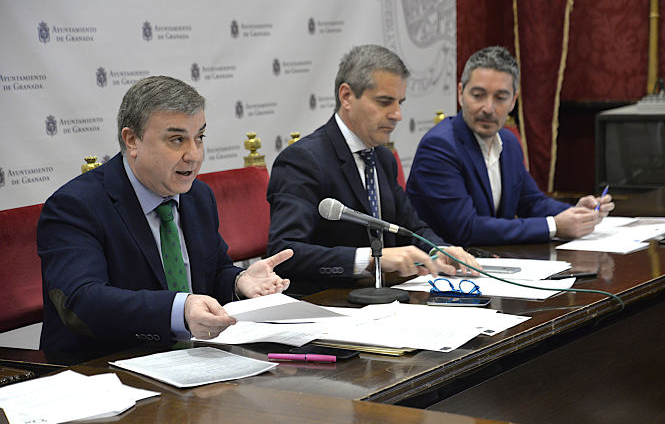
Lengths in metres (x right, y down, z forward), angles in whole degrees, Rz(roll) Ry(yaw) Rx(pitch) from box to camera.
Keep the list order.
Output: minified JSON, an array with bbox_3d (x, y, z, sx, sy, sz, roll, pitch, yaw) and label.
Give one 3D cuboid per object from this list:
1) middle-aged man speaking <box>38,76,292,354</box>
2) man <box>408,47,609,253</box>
[{"bbox_3d":[-0.303,0.362,3.384,0.750,1.295,0.600,7,11,41],"label":"middle-aged man speaking"},{"bbox_3d":[0.539,0.184,4.502,0.750,1.303,0.570,7,11,41],"label":"man"}]

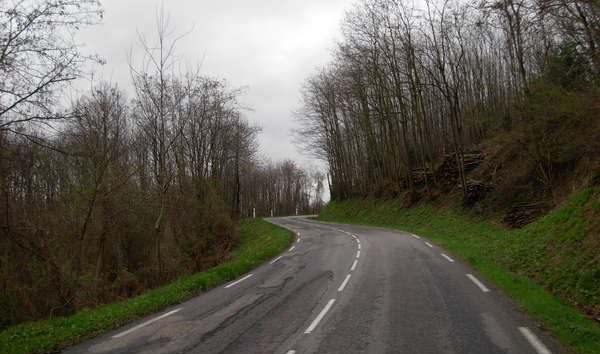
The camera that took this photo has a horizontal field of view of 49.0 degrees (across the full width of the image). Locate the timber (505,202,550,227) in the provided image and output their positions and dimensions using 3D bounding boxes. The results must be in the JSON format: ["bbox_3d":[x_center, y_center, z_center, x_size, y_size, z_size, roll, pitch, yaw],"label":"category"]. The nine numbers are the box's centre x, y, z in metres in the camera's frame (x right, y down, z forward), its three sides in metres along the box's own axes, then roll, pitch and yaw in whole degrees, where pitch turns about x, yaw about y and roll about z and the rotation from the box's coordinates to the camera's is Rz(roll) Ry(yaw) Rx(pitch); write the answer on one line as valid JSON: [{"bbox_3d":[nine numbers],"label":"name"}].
[{"bbox_3d":[8.778,1.475,25.500,1.563,0.973,1.300,-1,-2,14],"label":"timber"}]

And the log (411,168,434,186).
[{"bbox_3d":[9.122,0.050,49.000,1.657,1.267,1.500,-1,-2,14],"label":"log"}]

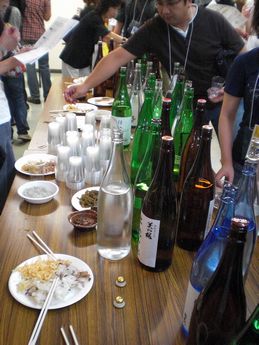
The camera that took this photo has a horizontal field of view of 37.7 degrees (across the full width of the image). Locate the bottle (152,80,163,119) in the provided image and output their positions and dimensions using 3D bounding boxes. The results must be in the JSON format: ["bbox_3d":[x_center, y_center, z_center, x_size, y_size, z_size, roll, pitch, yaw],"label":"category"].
[{"bbox_3d":[0.120,-0.213,1.719,0.105,0.397,0.105,3,25,0],"label":"bottle"}]

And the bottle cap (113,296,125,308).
[{"bbox_3d":[-0.025,0.335,0.978,0.031,0.018,0.031,3,25,-1],"label":"bottle cap"}]

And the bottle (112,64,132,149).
[{"bbox_3d":[-0.037,-0.344,1.981,0.105,0.397,0.105,3,25,0],"label":"bottle"}]

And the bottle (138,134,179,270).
[{"bbox_3d":[0.089,0.089,1.071,0.105,0.398,0.105,3,25,-1],"label":"bottle"}]

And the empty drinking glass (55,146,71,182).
[{"bbox_3d":[-0.276,-0.038,1.601,0.070,0.145,0.070,3,25,0],"label":"empty drinking glass"}]

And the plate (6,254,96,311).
[{"bbox_3d":[-0.210,0.298,1.034,0.224,0.020,0.224,3,25,-1],"label":"plate"}]

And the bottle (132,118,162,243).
[{"bbox_3d":[0.070,0.029,1.197,0.105,0.397,0.105,3,26,0],"label":"bottle"}]

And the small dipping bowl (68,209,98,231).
[{"bbox_3d":[-0.147,0.172,1.299,0.115,0.034,0.115,0,25,-6],"label":"small dipping bowl"}]

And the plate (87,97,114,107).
[{"bbox_3d":[-0.197,-0.515,2.808,0.222,0.020,0.222,1,25,-4],"label":"plate"}]

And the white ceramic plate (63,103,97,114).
[{"bbox_3d":[-0.321,-0.417,2.509,0.230,0.022,0.230,2,26,-1],"label":"white ceramic plate"}]

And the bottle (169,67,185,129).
[{"bbox_3d":[0.257,-0.355,2.013,0.105,0.397,0.105,3,26,0],"label":"bottle"}]

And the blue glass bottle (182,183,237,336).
[{"bbox_3d":[0.195,0.203,0.850,0.105,0.397,0.105,3,26,0],"label":"blue glass bottle"}]

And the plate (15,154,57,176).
[{"bbox_3d":[-0.394,-0.030,1.700,0.230,0.022,0.230,2,26,-1],"label":"plate"}]

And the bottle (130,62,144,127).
[{"bbox_3d":[0.046,-0.464,2.286,0.100,0.377,0.100,3,25,0],"label":"bottle"}]

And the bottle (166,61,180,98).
[{"bbox_3d":[0.258,-0.428,2.191,0.105,0.397,0.105,3,25,0],"label":"bottle"}]

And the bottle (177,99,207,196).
[{"bbox_3d":[0.251,-0.079,1.440,0.105,0.397,0.105,3,26,0],"label":"bottle"}]

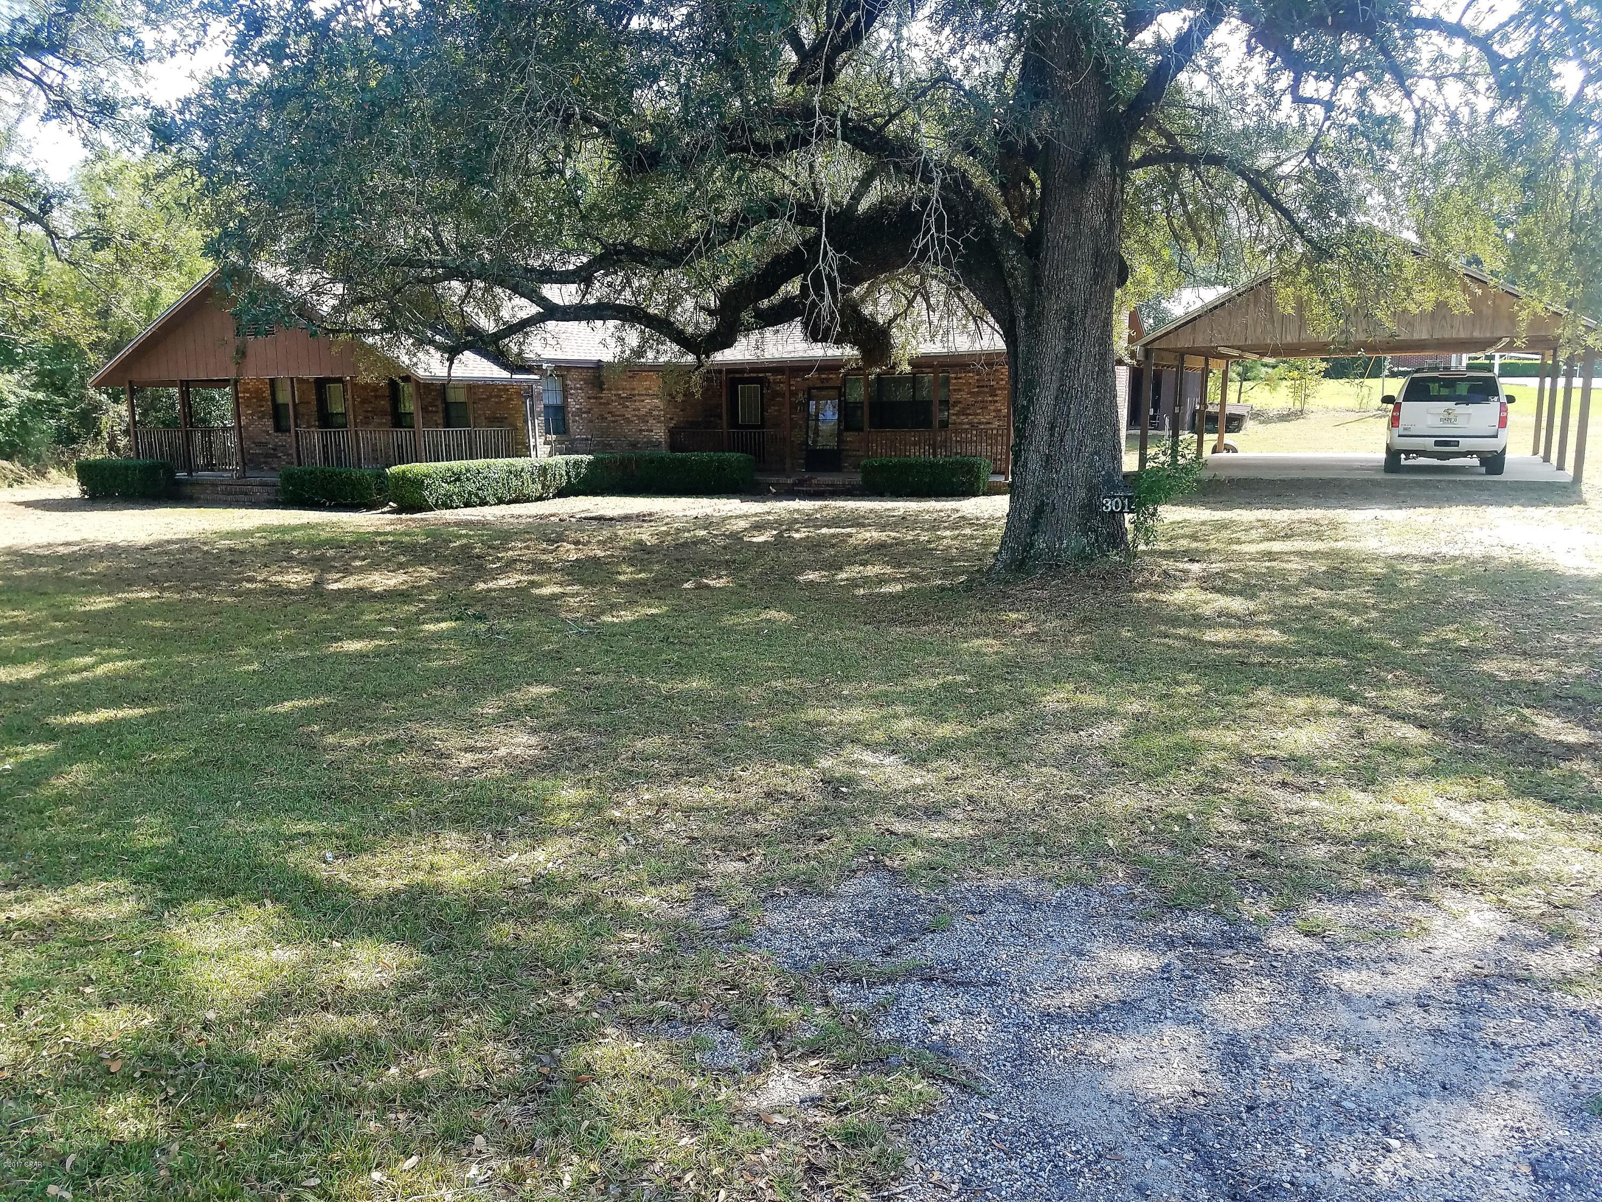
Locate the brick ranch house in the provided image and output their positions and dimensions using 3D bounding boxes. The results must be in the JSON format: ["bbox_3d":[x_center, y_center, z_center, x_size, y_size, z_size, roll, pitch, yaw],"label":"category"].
[{"bbox_3d":[-4.652,-6.010,32.459,24.600,5.650,14.400,4,10,27],"label":"brick ranch house"}]

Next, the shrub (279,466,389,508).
[{"bbox_3d":[-10.258,-2.608,27.226,3.300,0.870,1.050,4,10,27],"label":"shrub"}]

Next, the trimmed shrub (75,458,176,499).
[{"bbox_3d":[-17.238,-3.136,30.835,2.550,0.900,0.950,4,10,27],"label":"trimmed shrub"}]

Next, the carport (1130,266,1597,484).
[{"bbox_3d":[12.645,-5.325,26.881,8.061,4.485,10.505,4,10,27],"label":"carport"}]

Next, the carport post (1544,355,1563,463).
[{"bbox_3d":[16.660,-4.301,26.676,0.110,2.429,0.110,4,10,27],"label":"carport post"}]

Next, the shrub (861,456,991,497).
[{"bbox_3d":[2.614,-2.632,25.005,2.550,0.830,1.000,4,10,27],"label":"shrub"}]

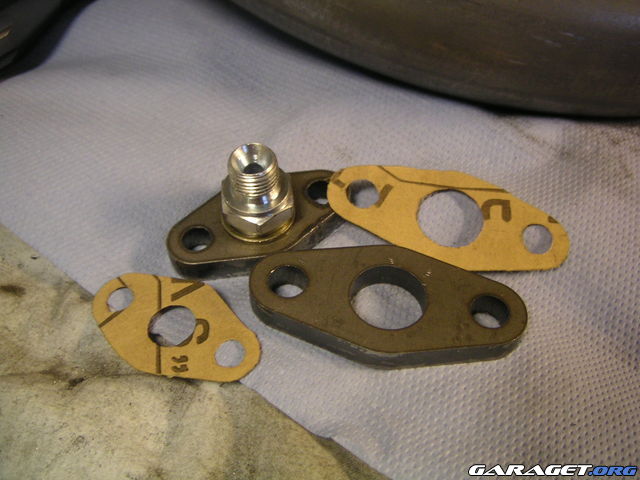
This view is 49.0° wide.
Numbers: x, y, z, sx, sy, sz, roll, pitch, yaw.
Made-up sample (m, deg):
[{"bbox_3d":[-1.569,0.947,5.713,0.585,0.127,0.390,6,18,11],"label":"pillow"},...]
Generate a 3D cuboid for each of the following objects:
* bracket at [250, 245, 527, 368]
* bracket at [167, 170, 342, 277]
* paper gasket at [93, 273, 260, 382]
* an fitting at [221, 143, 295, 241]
[{"bbox_3d":[0.017,0.017,0.185,0.072,0.009,0.033,8,54,4],"label":"bracket"},{"bbox_3d":[-0.016,-0.005,0.200,0.054,0.008,0.028,-22,58,-17],"label":"bracket"},{"bbox_3d":[-0.038,0.022,0.184,0.054,0.001,0.029,21,59,25],"label":"paper gasket"},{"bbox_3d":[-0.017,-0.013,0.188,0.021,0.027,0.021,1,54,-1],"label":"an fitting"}]

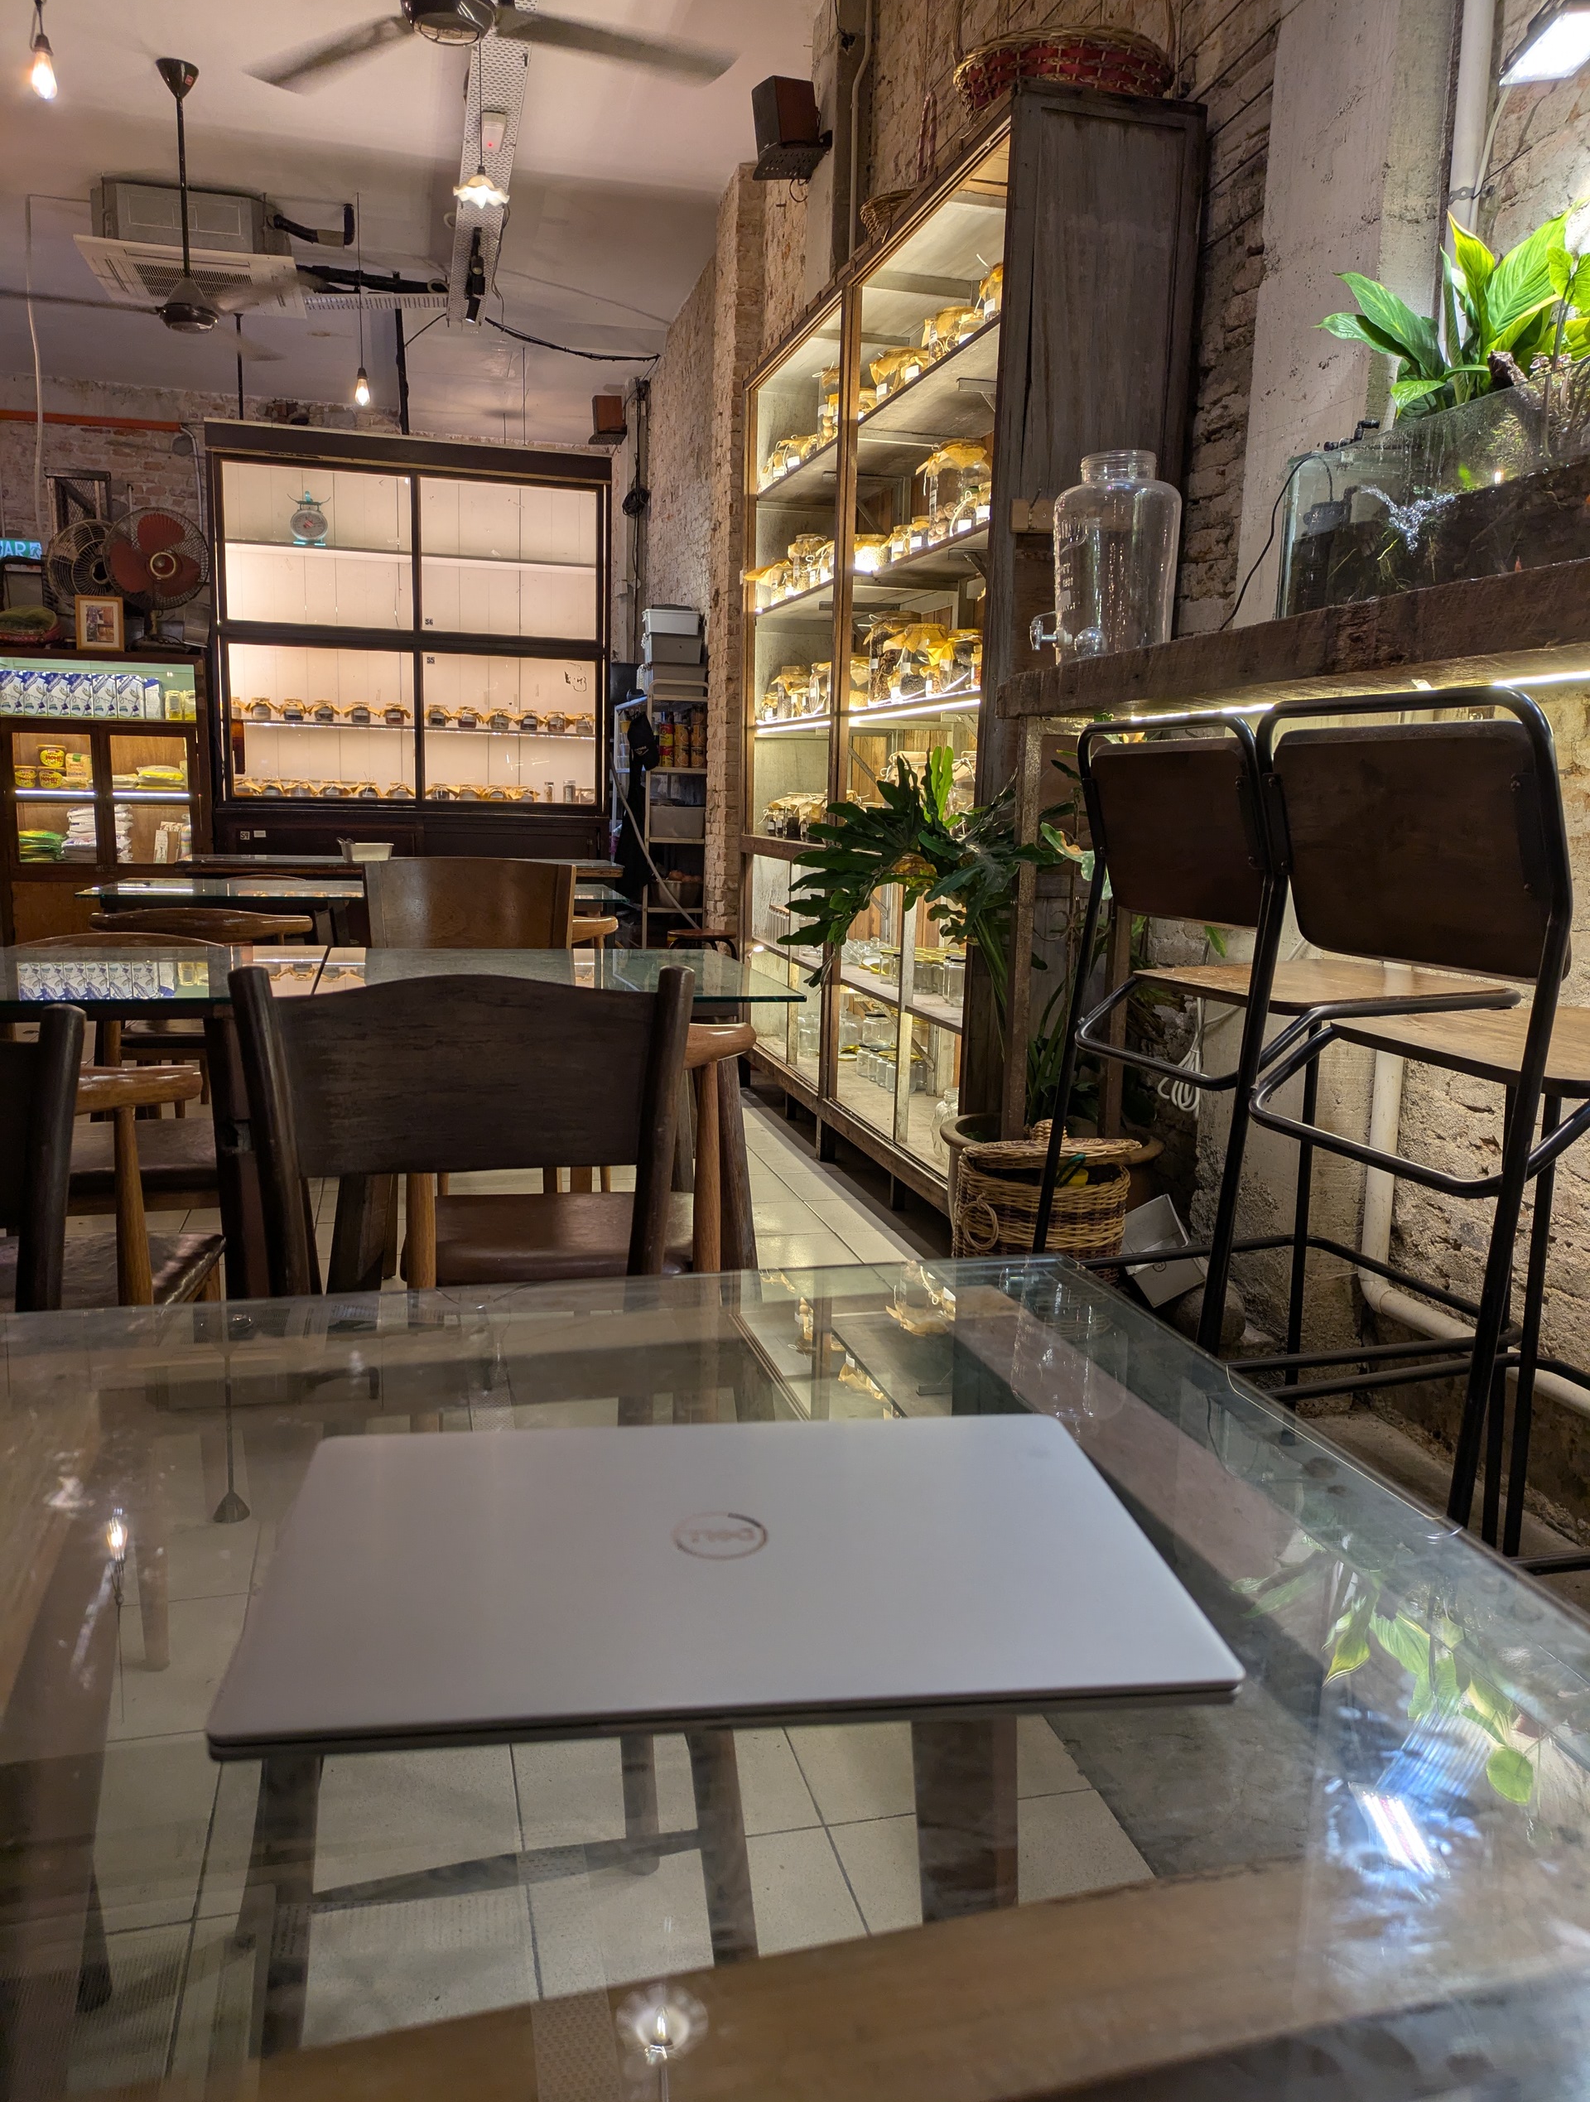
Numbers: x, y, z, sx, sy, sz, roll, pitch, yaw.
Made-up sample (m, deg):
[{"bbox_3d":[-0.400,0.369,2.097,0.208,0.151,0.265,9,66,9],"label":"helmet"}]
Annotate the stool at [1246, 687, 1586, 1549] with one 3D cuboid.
[{"bbox_3d":[0.795,0.210,1.694,0.560,1.166,0.465,-2,10,-17],"label":"stool"}]

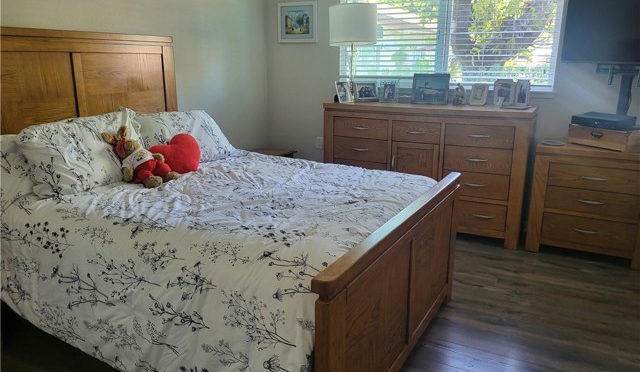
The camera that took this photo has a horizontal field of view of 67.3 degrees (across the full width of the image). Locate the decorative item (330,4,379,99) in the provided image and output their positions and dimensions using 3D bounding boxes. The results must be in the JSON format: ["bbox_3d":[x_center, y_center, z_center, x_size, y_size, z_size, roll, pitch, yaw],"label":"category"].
[{"bbox_3d":[0.278,-1.102,4.069,0.403,0.778,0.403,0,15,0],"label":"decorative item"}]

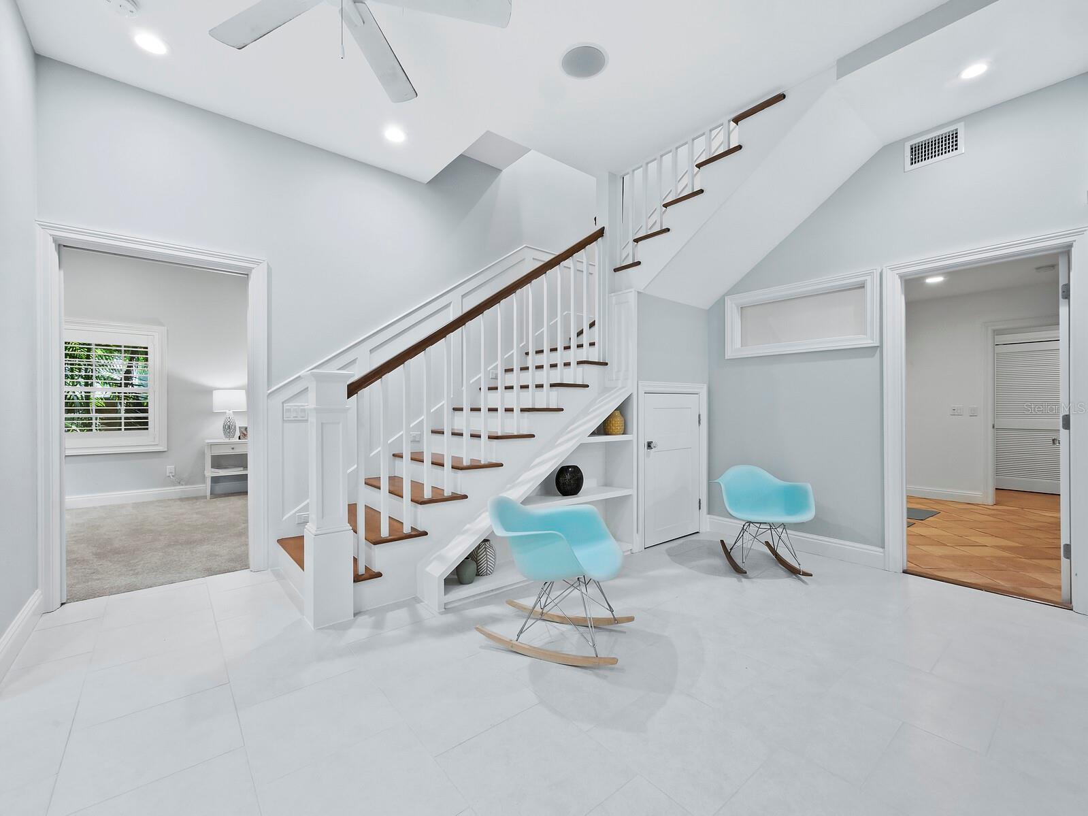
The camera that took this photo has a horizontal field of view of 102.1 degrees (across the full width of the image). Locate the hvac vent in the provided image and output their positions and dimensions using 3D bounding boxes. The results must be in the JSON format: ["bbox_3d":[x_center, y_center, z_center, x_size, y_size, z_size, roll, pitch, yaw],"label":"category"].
[{"bbox_3d":[2.590,-1.729,2.928,0.030,0.203,0.299,0,0,-40],"label":"hvac vent"}]

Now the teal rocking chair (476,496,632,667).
[{"bbox_3d":[0.068,0.795,2.149,0.680,0.690,0.630,0,0,21],"label":"teal rocking chair"}]

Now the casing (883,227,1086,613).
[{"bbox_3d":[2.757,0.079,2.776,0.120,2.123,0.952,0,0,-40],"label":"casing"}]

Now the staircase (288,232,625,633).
[{"bbox_3d":[-0.655,-0.196,3.375,2.314,2.671,1.311,0,0,-40],"label":"staircase"}]

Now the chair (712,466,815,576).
[{"bbox_3d":[1.539,0.795,3.169,0.630,0.690,0.680,0,0,4],"label":"chair"}]

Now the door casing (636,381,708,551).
[{"bbox_3d":[1.102,0.465,3.797,1.020,1.351,0.100,0,0,-40],"label":"door casing"}]

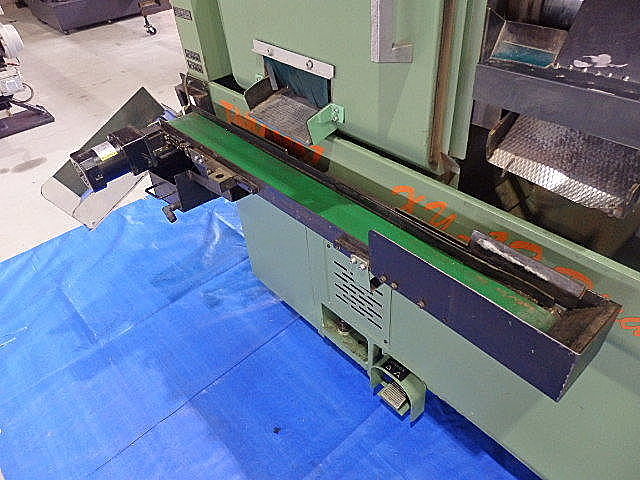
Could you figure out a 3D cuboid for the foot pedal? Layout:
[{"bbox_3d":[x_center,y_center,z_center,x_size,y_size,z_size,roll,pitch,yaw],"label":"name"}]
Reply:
[{"bbox_3d":[0.256,0.536,1.580,0.078,0.025,0.081,-38,50,-22],"label":"foot pedal"}]

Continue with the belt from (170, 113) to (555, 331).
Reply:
[{"bbox_3d":[-0.040,-0.118,1.216,0.100,0.040,1.297,-33,47,-28],"label":"belt"}]

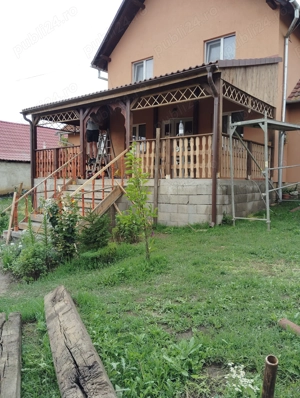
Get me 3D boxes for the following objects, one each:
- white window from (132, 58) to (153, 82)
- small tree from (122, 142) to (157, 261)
[{"bbox_3d":[-0.243,-4.724,12.183,1.020,0.960,0.120,3,4,40],"label":"white window"},{"bbox_3d":[-0.165,0.039,5.080,0.520,1.840,0.500,1,3,0],"label":"small tree"}]

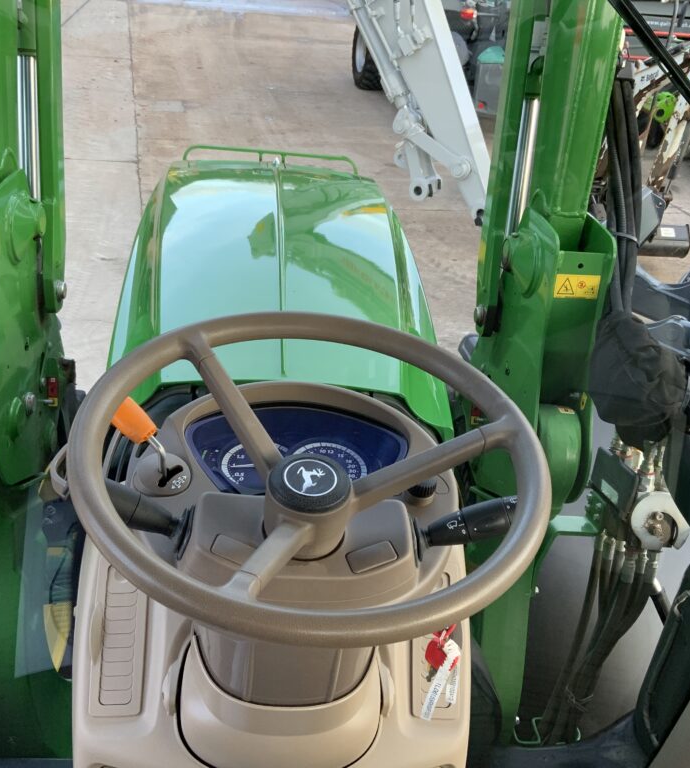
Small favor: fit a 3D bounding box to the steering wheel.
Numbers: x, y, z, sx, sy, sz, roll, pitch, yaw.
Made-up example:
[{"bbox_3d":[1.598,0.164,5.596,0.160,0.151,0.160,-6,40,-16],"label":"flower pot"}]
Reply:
[{"bbox_3d":[-0.030,0.087,0.765,0.410,0.112,0.410,10,36,2],"label":"steering wheel"}]

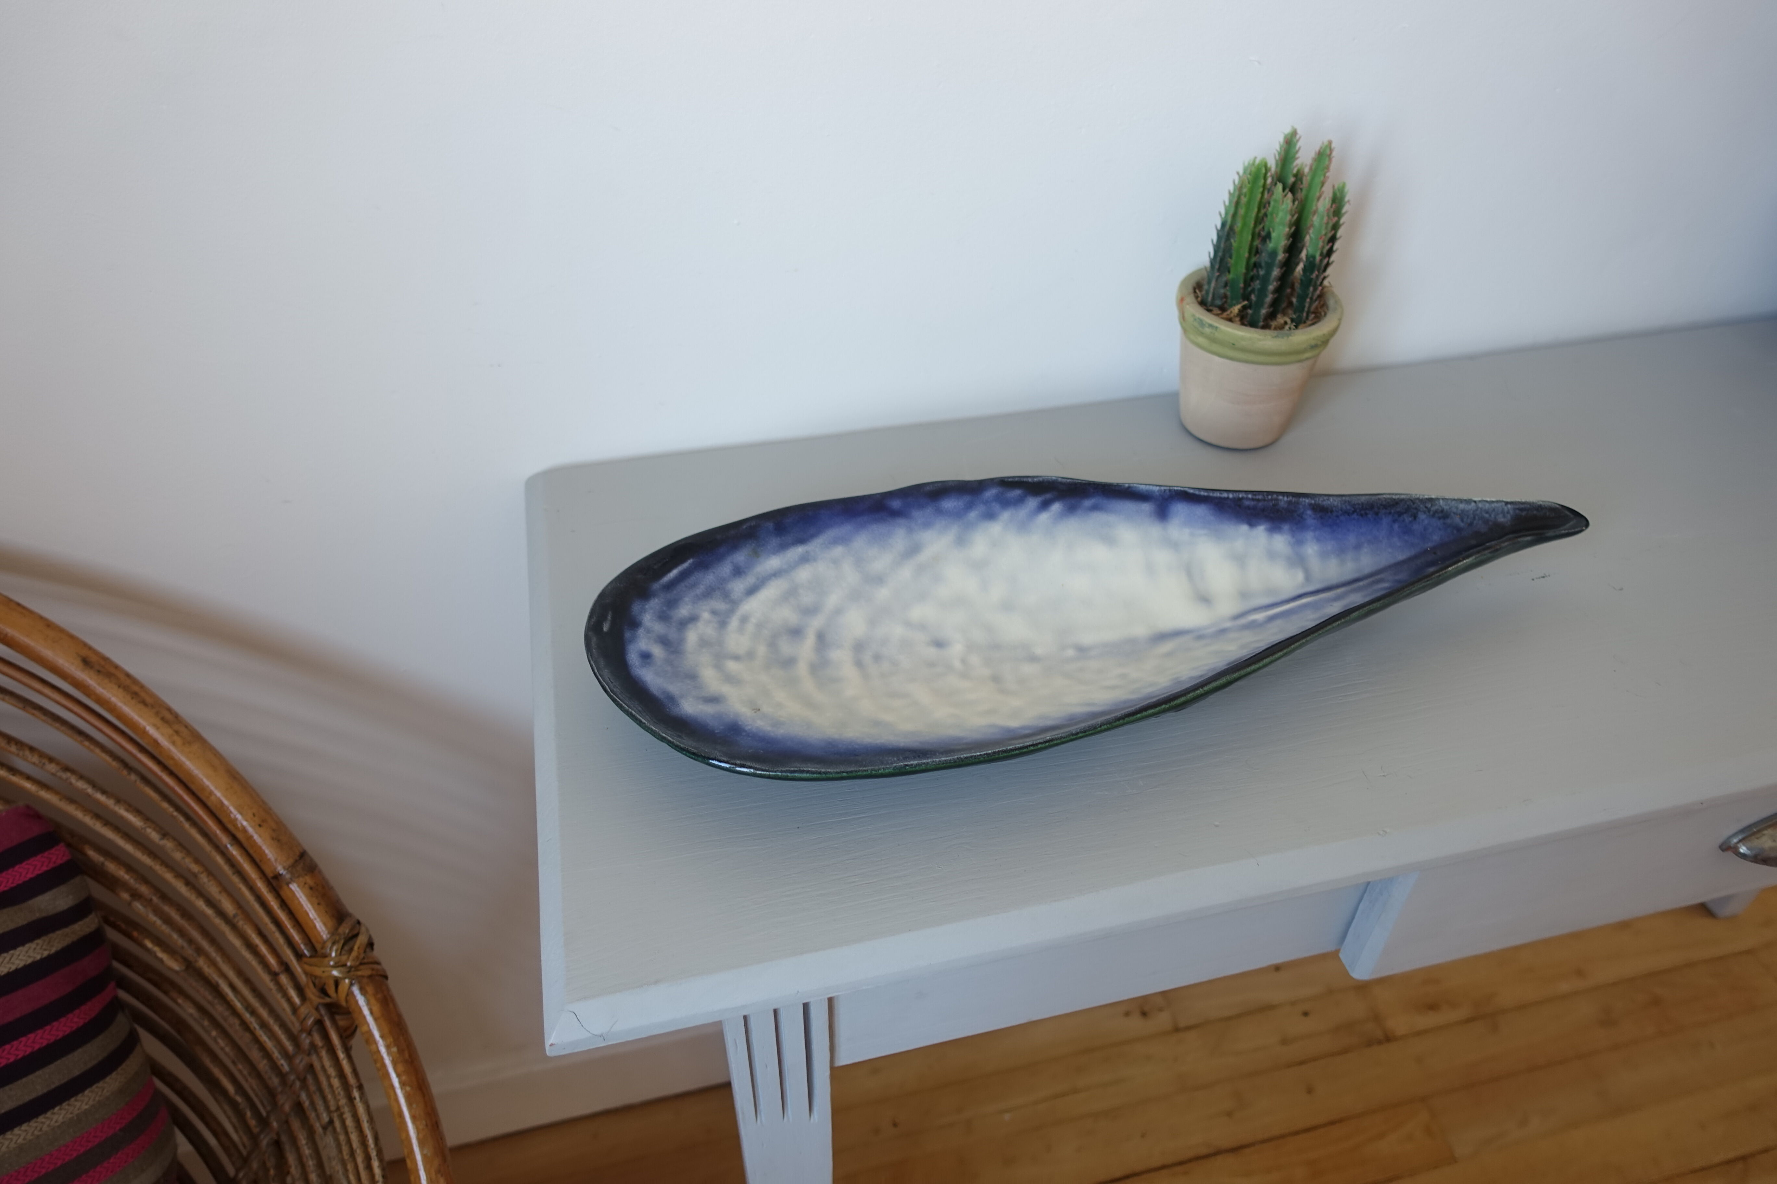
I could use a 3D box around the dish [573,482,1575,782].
[{"bbox_3d":[0.107,0.010,0.568,0.486,0.065,0.190,-10,41,-13],"label":"dish"}]

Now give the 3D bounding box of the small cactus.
[{"bbox_3d":[0.225,-0.210,0.688,0.072,0.107,0.066,-9,40,-11],"label":"small cactus"}]

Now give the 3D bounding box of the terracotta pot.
[{"bbox_3d":[0.222,-0.143,0.739,0.097,0.086,0.097,1,39,0],"label":"terracotta pot"}]

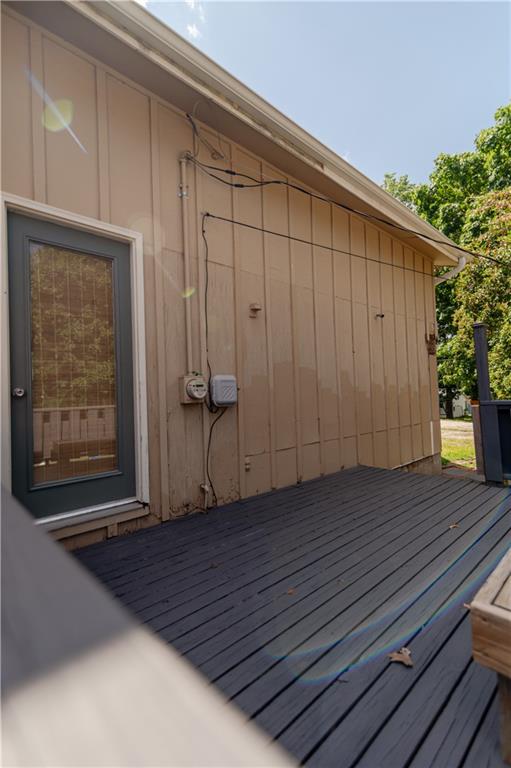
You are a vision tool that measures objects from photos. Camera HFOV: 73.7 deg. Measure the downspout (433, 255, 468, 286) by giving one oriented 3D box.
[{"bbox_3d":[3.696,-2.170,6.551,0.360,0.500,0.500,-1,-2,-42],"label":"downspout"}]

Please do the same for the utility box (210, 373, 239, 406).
[{"bbox_3d":[-0.281,0.061,3.088,0.225,0.285,0.090,-1,-2,-42],"label":"utility box"}]

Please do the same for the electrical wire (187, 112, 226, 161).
[{"bbox_3d":[-0.427,-2.169,3.047,0.360,0.370,0.120,-1,-2,-42],"label":"electrical wire"}]

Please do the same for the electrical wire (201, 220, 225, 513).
[{"bbox_3d":[-0.367,-0.209,3.044,0.180,2.600,0.060,-1,-2,-42],"label":"electrical wire"}]

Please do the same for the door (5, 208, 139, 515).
[{"bbox_3d":[-1.275,-0.116,2.447,0.813,2.030,0.060,-1,-2,-42],"label":"door"}]

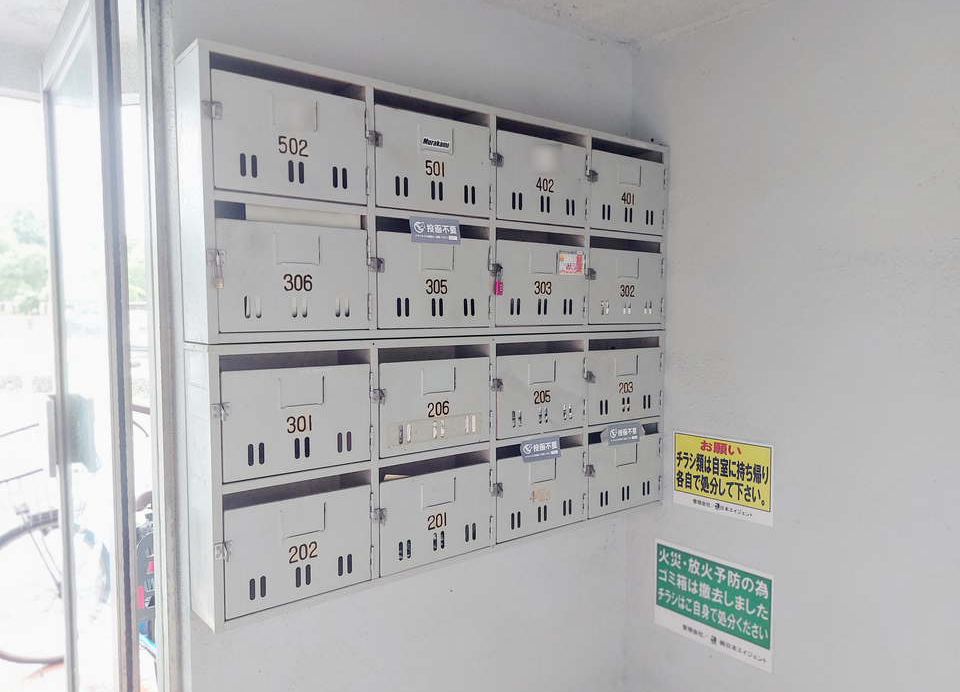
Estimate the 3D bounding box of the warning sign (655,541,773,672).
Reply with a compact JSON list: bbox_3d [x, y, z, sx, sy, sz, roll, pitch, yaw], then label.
[{"bbox_3d":[0.628,0.704,1.829,0.010,0.255,0.356,-3,4,-40],"label":"warning sign"}]

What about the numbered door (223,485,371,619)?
[{"bbox_3d":[-0.330,0.375,1.238,0.284,0.192,0.020,-3,4,-37],"label":"numbered door"}]

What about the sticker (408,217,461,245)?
[{"bbox_3d":[-0.091,-0.241,1.398,0.125,0.052,0.008,-3,4,-38],"label":"sticker"}]

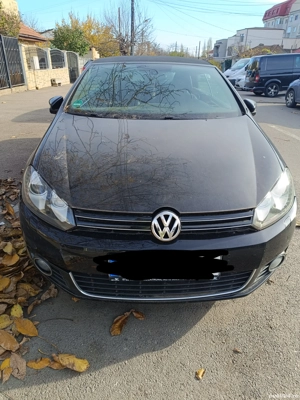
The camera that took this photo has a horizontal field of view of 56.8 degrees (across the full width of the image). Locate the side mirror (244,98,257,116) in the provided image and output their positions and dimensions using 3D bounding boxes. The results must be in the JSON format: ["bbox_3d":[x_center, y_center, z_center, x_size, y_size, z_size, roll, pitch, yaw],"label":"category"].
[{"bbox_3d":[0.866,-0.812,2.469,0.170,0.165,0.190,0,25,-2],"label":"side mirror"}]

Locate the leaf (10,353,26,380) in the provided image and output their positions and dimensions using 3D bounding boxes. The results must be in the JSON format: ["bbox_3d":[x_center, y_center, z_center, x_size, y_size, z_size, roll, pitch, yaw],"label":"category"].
[{"bbox_3d":[-0.625,0.781,1.314,0.068,0.020,0.162,-9,27,-20],"label":"leaf"}]

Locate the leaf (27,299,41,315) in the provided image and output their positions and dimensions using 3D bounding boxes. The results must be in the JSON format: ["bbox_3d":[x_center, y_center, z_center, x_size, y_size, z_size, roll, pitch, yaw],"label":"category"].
[{"bbox_3d":[-0.704,0.639,1.668,0.046,0.035,0.110,10,27,19],"label":"leaf"}]

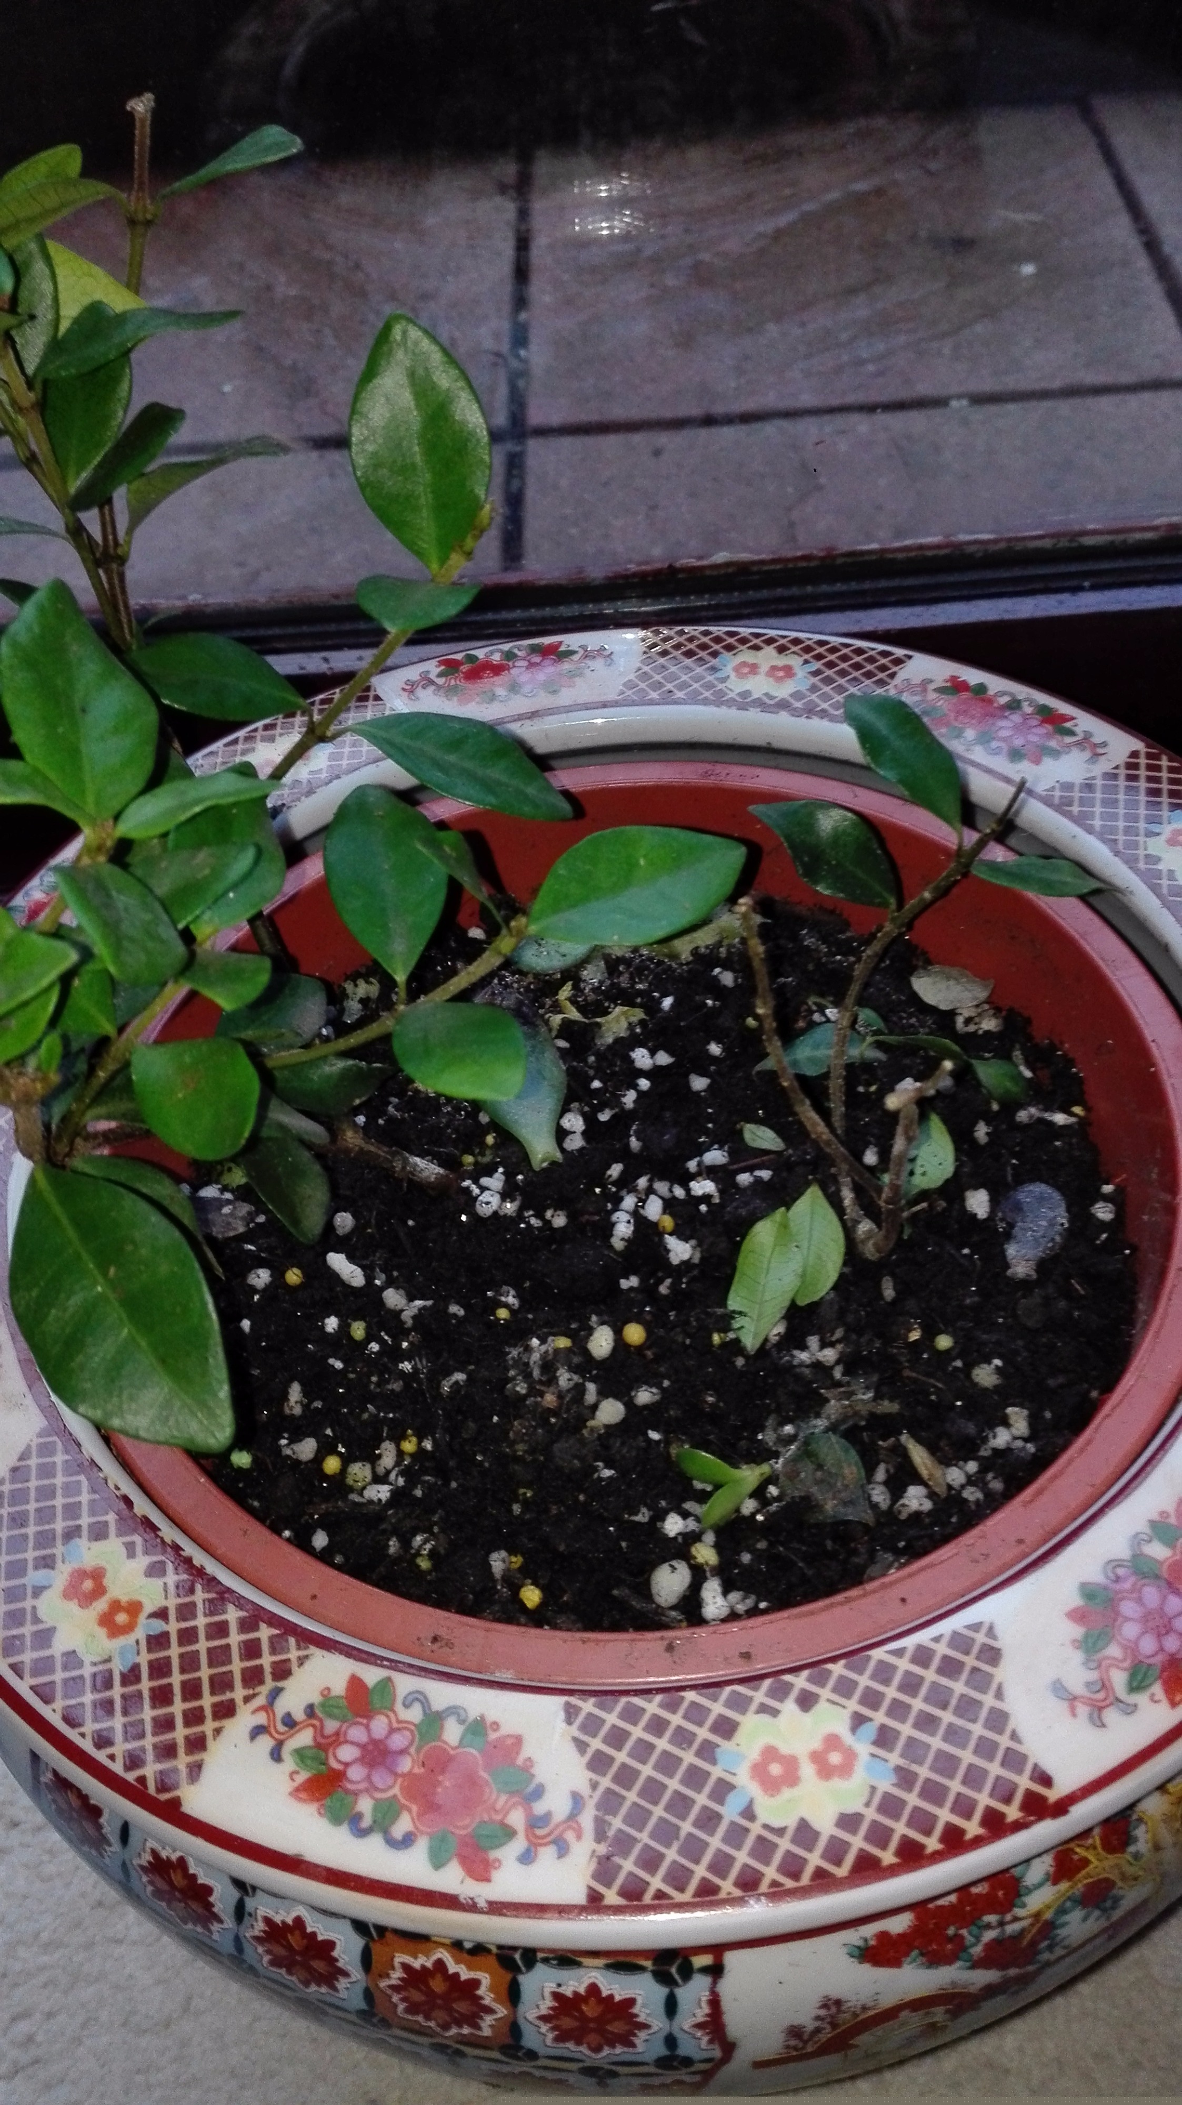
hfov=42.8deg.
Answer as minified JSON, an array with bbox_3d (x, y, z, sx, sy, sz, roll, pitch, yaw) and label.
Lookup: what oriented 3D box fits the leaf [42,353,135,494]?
[{"bbox_3d":[-0.129,-0.165,0.385,0.021,0.009,0.044,8,84,-10],"label":"leaf"}]

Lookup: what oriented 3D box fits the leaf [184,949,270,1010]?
[{"bbox_3d":[-0.073,-0.015,0.305,0.020,0.008,0.016,9,37,6],"label":"leaf"}]

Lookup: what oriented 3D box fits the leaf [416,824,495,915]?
[{"bbox_3d":[-0.024,-0.033,0.272,0.011,0.007,0.023,-38,90,-27],"label":"leaf"}]

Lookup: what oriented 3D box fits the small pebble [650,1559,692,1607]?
[{"bbox_3d":[0.013,0.087,0.248,0.007,0.006,0.008,-12,48,-4],"label":"small pebble"}]

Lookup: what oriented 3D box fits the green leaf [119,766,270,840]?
[{"bbox_3d":[-0.072,-0.045,0.277,0.030,0.008,0.015,-24,50,-27],"label":"green leaf"}]

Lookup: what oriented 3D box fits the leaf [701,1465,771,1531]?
[{"bbox_3d":[0.024,0.074,0.251,0.006,0.004,0.015,25,59,23],"label":"leaf"}]

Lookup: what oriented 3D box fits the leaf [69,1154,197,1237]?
[{"bbox_3d":[-0.075,0.027,0.252,0.031,0.007,0.017,33,66,9],"label":"leaf"}]

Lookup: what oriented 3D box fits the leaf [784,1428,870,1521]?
[{"bbox_3d":[0.044,0.079,0.280,0.015,0.005,0.019,-26,52,-16],"label":"leaf"}]

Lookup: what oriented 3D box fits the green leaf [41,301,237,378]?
[{"bbox_3d":[-0.084,-0.133,0.280,0.039,0.009,0.016,-16,49,-8],"label":"green leaf"}]

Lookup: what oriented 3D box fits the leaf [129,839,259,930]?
[{"bbox_3d":[-0.083,-0.035,0.315,0.028,0.009,0.020,13,40,-6],"label":"leaf"}]

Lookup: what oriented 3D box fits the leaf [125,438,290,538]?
[{"bbox_3d":[-0.098,-0.145,0.385,0.048,0.011,0.017,-29,10,-6],"label":"leaf"}]

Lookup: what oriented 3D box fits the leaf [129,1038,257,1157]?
[{"bbox_3d":[-0.064,0.008,0.243,0.019,0.007,0.021,-35,83,-16],"label":"leaf"}]

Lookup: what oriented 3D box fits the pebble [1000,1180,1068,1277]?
[{"bbox_3d":[0.085,0.033,0.286,0.013,0.009,0.018,-1,48,6],"label":"pebble"}]

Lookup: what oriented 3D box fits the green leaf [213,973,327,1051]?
[{"bbox_3d":[-0.072,-0.009,0.340,0.025,0.006,0.017,-22,57,-9],"label":"green leaf"}]

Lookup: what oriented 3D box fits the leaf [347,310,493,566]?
[{"bbox_3d":[-0.038,-0.136,0.335,0.029,0.009,0.056,-8,84,-4],"label":"leaf"}]

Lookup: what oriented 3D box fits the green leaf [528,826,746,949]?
[{"bbox_3d":[0.009,-0.034,0.312,0.049,0.008,0.025,-23,51,-5],"label":"green leaf"}]

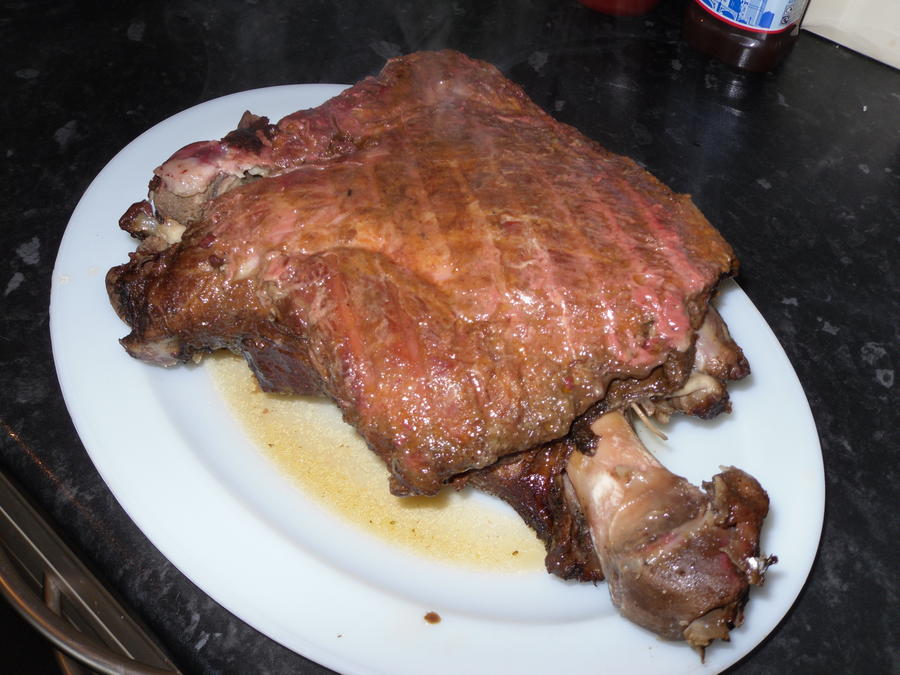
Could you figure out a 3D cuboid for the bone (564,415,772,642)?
[{"bbox_3d":[0.081,0.062,0.340,0.070,0.048,0.101,-16,52,-13],"label":"bone"}]

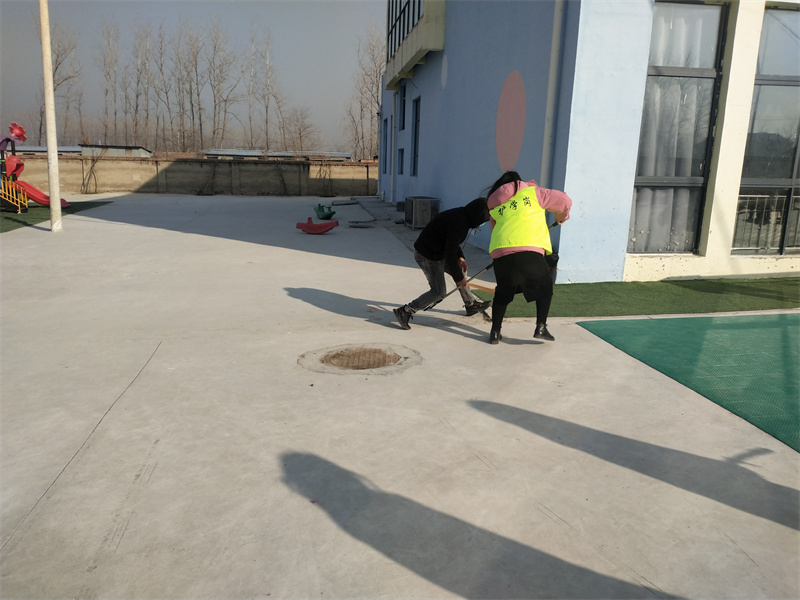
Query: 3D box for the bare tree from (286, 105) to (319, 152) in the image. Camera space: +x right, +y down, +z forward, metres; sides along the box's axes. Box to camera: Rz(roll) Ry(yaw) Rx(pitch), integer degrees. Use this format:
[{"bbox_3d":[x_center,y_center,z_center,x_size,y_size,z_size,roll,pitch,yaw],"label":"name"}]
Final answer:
[{"bbox_3d":[-8.842,-14.331,62.805,2.899,6.529,2.899,0,11,-8],"label":"bare tree"}]

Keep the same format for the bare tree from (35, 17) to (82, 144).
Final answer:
[{"bbox_3d":[-27.518,-16.651,56.674,3.924,12.315,3.924,-3,12,-25],"label":"bare tree"}]

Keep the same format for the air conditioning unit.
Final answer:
[{"bbox_3d":[0.598,-2.132,16.979,0.620,0.740,0.920,0,11,-8],"label":"air conditioning unit"}]

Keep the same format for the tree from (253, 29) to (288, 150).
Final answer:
[{"bbox_3d":[-11.585,-17.329,61.754,3.028,12.650,3.028,0,11,-11],"label":"tree"}]

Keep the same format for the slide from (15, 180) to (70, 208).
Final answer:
[{"bbox_3d":[-10.488,-3.142,20.199,1.800,0.820,0.650,2,11,4],"label":"slide"}]

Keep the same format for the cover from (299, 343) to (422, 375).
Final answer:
[{"bbox_3d":[-0.316,0.474,5.550,0.950,0.040,0.950,0,11,-8],"label":"cover"}]

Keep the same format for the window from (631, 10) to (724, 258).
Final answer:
[{"bbox_3d":[3.734,-2.242,9.330,1.150,3.250,0.120,0,11,-8],"label":"window"}]

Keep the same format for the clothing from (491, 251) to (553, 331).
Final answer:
[{"bbox_3d":[1.057,-0.094,6.167,0.540,0.710,0.370,0,11,-11],"label":"clothing"}]

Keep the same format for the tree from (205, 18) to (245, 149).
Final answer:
[{"bbox_3d":[-15.211,-17.565,60.917,3.339,13.216,3.339,-1,11,-14],"label":"tree"}]

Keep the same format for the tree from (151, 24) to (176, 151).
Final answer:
[{"bbox_3d":[-20.107,-17.081,59.592,2.235,12.483,2.235,-2,12,-18],"label":"tree"}]

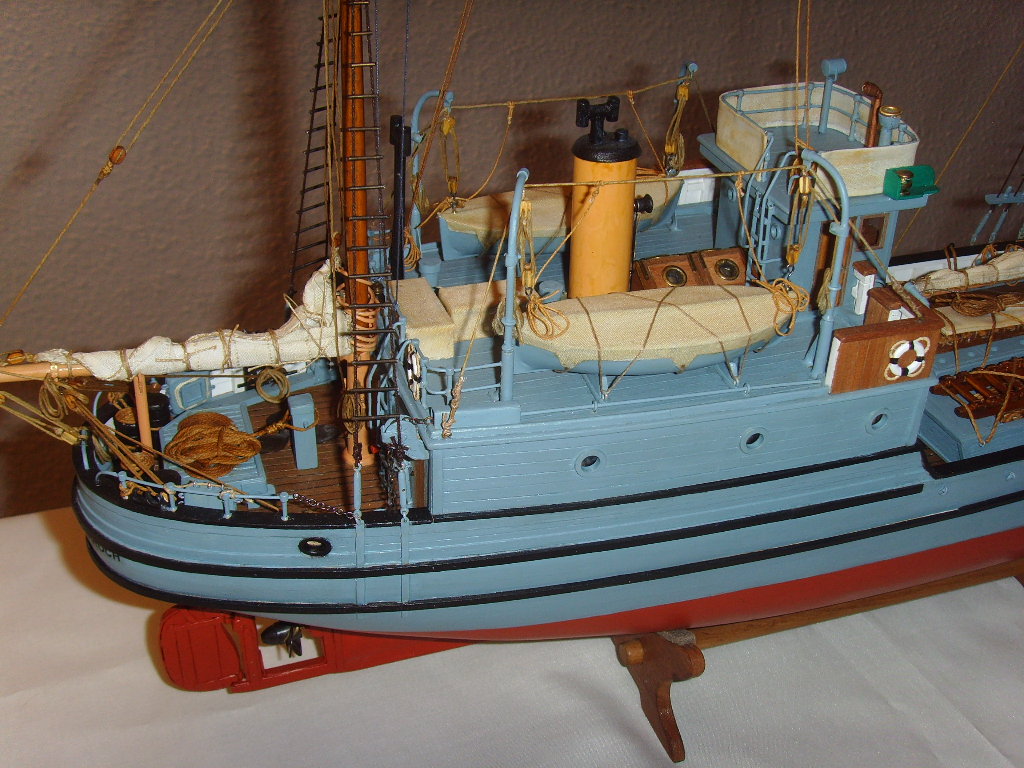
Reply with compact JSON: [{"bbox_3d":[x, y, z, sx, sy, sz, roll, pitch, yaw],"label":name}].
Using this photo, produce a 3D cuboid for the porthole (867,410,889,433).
[{"bbox_3d":[0.157,0.016,0.497,0.012,0.012,0.003,-6,29,-15],"label":"porthole"}]

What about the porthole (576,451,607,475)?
[{"bbox_3d":[0.032,0.032,0.463,0.013,0.013,0.003,-6,29,-15],"label":"porthole"}]

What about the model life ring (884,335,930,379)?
[{"bbox_3d":[0.166,-0.011,0.484,0.019,0.019,0.004,-6,29,-15],"label":"model life ring"}]

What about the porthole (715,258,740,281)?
[{"bbox_3d":[0.101,-0.053,0.538,0.012,0.002,0.012,-6,64,-15],"label":"porthole"}]

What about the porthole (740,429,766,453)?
[{"bbox_3d":[0.101,0.024,0.482,0.013,0.013,0.003,-6,29,-15],"label":"porthole"}]

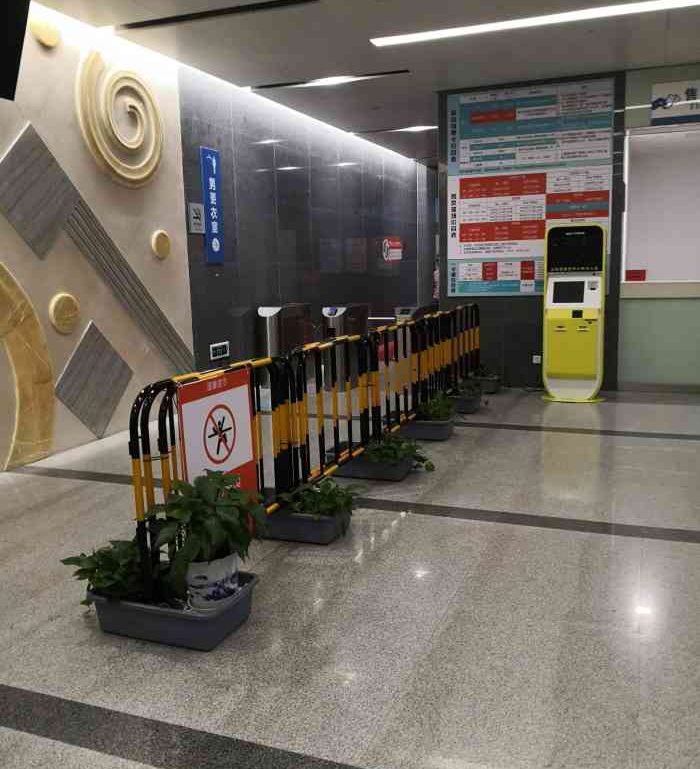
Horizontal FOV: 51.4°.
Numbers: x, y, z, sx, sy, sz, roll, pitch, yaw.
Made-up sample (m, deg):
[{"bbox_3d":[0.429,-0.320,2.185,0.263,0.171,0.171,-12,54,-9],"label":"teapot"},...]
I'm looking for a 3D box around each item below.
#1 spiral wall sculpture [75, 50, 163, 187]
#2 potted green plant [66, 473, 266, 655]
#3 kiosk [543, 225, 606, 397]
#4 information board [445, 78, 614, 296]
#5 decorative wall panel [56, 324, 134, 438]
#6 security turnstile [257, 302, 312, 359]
[{"bbox_3d":[-2.027,-2.342,6.508,0.098,1.095,1.148,2,10,21],"label":"spiral wall sculpture"},{"bbox_3d":[-0.765,0.687,3.051,0.846,0.672,0.498,2,10,21],"label":"potted green plant"},{"bbox_3d":[2.321,-0.737,7.517,0.612,1.786,0.468,2,10,21],"label":"kiosk"},{"bbox_3d":[1.899,-2.067,7.884,1.726,2.196,0.038,2,10,21],"label":"information board"},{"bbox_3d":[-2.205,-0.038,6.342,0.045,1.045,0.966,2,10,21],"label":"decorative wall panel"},{"bbox_3d":[-0.771,-0.508,8.994,0.332,1.004,1.057,2,10,21],"label":"security turnstile"}]

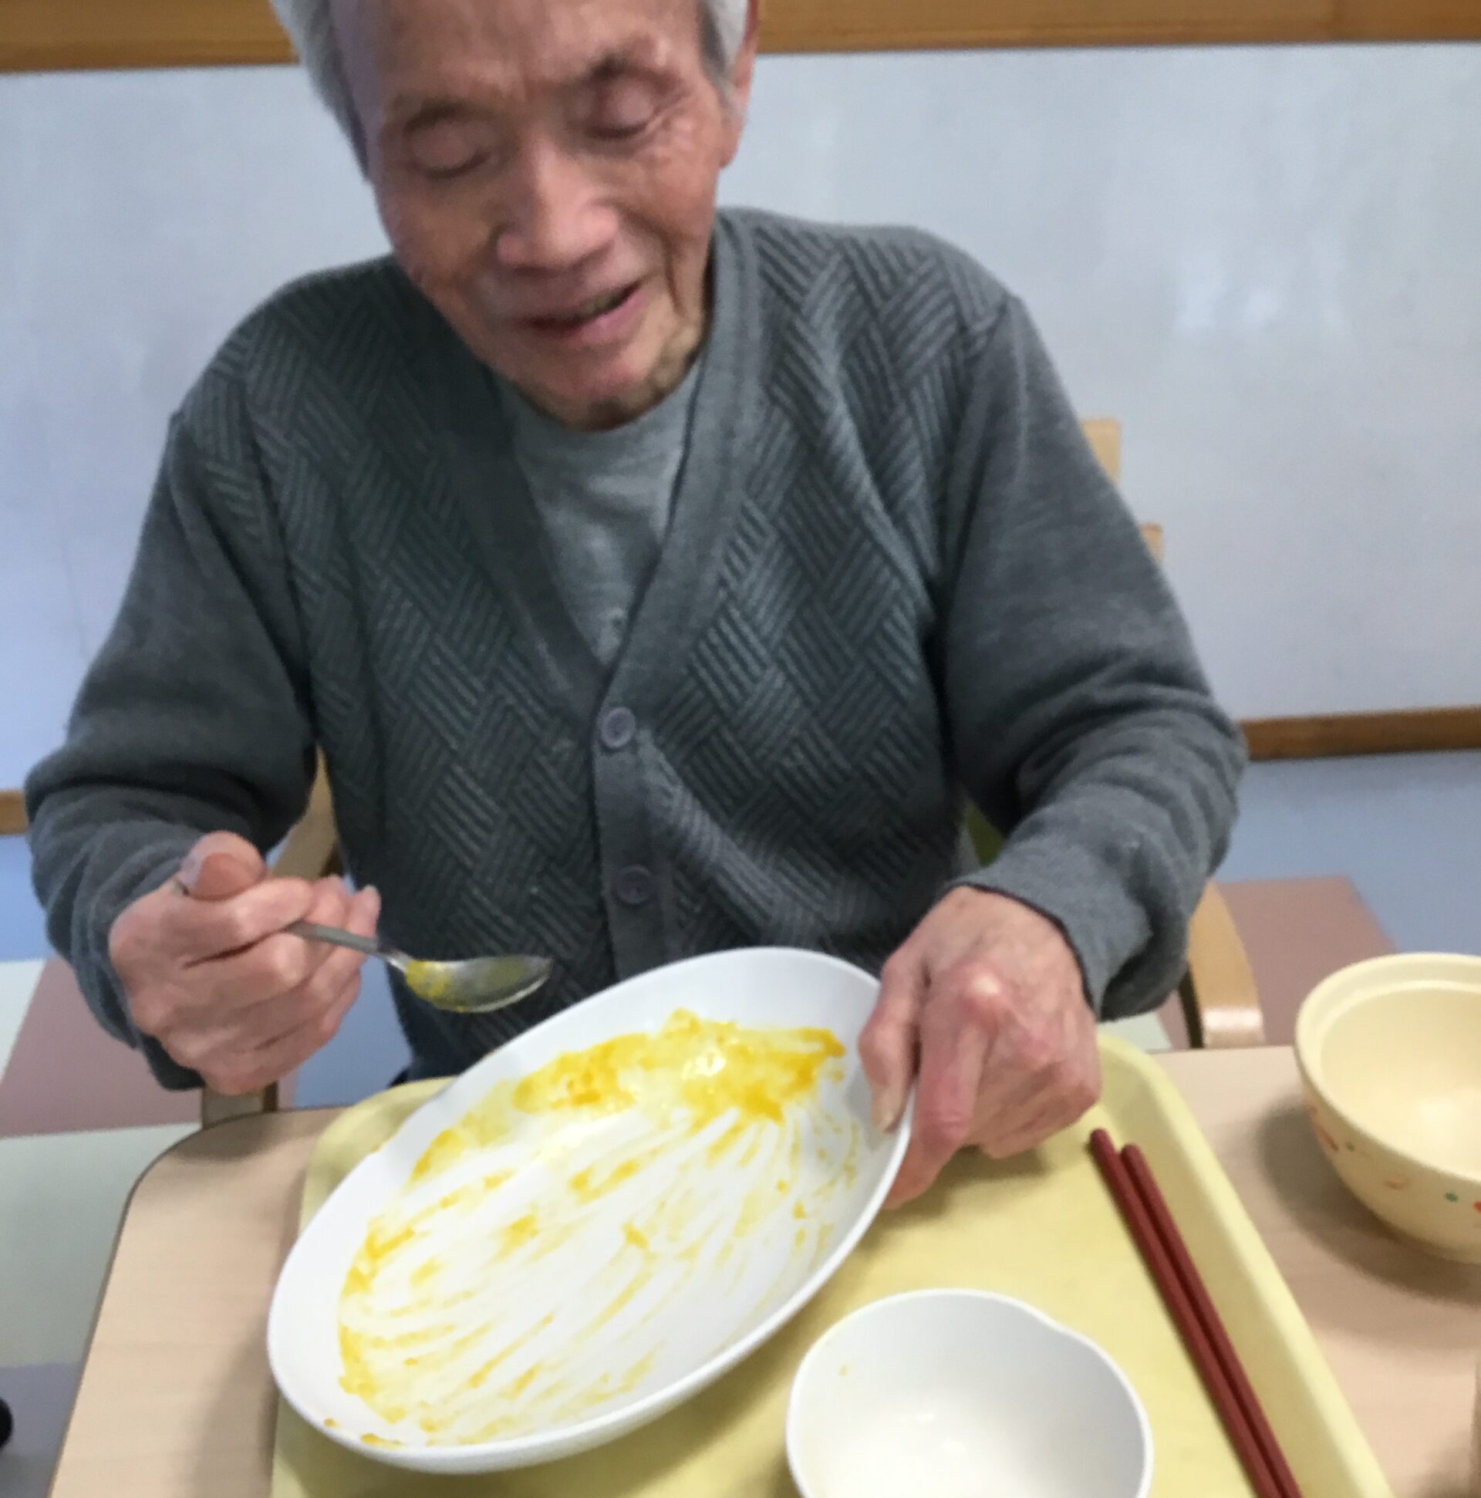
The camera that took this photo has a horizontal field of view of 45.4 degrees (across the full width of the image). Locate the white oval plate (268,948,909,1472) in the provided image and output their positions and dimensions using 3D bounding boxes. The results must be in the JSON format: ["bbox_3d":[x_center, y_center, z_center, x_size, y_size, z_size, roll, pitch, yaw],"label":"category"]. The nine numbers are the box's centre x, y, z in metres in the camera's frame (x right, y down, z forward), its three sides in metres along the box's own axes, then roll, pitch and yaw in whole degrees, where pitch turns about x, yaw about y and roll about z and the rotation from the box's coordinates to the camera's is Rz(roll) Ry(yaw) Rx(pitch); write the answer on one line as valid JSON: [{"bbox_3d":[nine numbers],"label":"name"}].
[{"bbox_3d":[-0.041,0.168,0.637,0.258,0.042,0.188,-32,37,-28],"label":"white oval plate"}]

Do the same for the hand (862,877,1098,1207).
[{"bbox_3d":[0.087,0.114,0.665,0.093,0.085,0.125,10,32,17],"label":"hand"}]

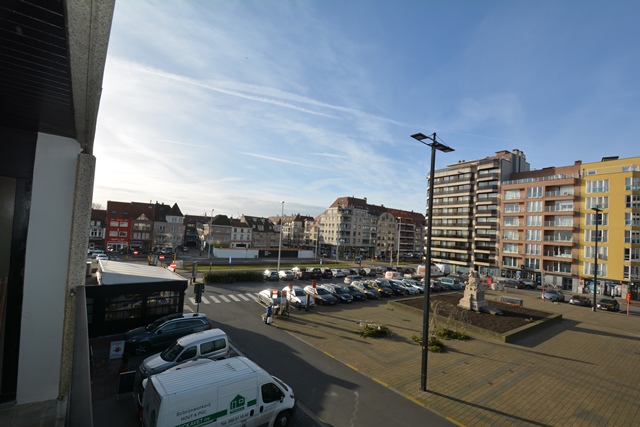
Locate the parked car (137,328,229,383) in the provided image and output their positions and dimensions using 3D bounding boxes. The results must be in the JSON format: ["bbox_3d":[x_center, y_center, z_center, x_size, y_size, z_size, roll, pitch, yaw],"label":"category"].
[{"bbox_3d":[-7.280,7.760,14.700,4.130,1.800,1.740,7,-5,-44],"label":"parked car"}]

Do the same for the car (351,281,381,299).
[{"bbox_3d":[5.917,9.897,34.628,1.780,1.520,4.350,6,-4,-33],"label":"car"}]

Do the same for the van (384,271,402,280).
[{"bbox_3d":[13.581,11.091,48.128,4.150,1.800,1.700,6,-5,-37],"label":"van"}]

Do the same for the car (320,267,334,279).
[{"bbox_3d":[0.890,10.378,47.368,1.800,1.600,4.300,5,-4,-32],"label":"car"}]

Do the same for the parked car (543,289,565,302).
[{"bbox_3d":[32.502,11.386,37.072,4.200,1.420,1.770,6,-4,-36],"label":"parked car"}]

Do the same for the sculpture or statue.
[{"bbox_3d":[17.398,8.476,30.245,2.200,4.500,2.300,6,-4,-32],"label":"sculpture or statue"}]

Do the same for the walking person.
[{"bbox_3d":[-4.192,8.393,22.419,0.550,1.760,0.420,6,-4,-30],"label":"walking person"}]

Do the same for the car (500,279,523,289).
[{"bbox_3d":[32.947,12.103,46.425,1.770,1.470,4.300,5,-4,-31],"label":"car"}]

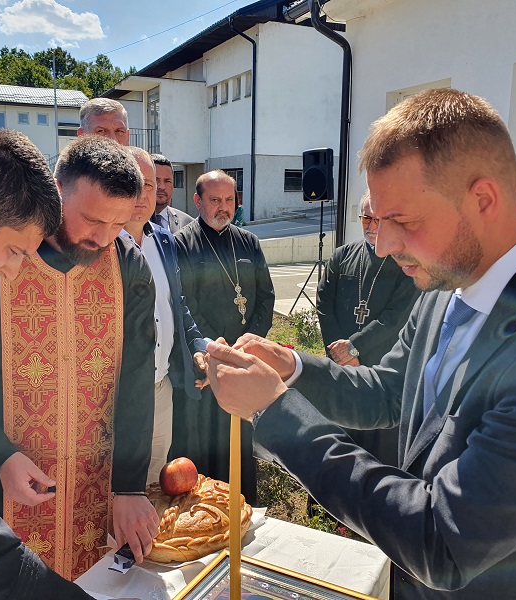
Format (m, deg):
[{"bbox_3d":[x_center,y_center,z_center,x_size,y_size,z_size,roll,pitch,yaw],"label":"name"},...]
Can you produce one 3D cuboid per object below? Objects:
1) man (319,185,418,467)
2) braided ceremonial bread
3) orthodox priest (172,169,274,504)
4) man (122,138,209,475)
[{"bbox_3d":[0.495,0.326,2.724,0.540,1.650,0.380,6,11,24],"label":"man"},{"bbox_3d":[-0.160,0.519,1.511,0.270,0.115,0.270,-2,10,-17],"label":"braided ceremonial bread"},{"bbox_3d":[-0.180,0.258,2.826,0.540,1.720,0.370,-3,11,-24],"label":"orthodox priest"},{"bbox_3d":[-0.409,0.338,2.222,0.540,1.760,0.380,-4,11,-30],"label":"man"}]

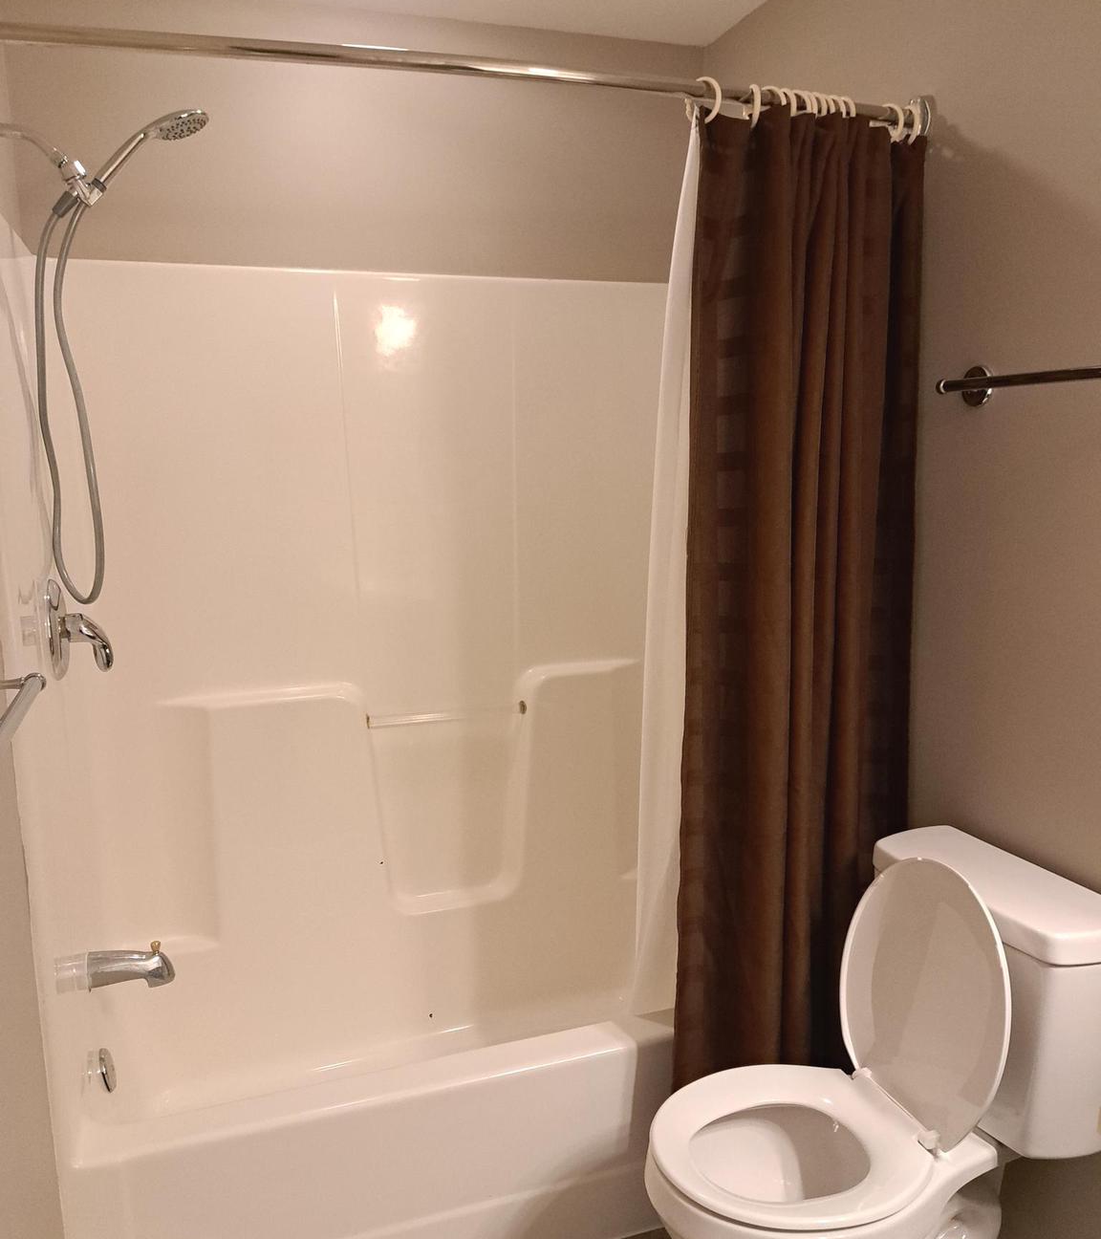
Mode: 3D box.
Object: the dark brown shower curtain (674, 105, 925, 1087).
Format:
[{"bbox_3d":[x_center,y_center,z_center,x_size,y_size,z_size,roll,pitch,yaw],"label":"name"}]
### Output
[{"bbox_3d":[0.452,0.082,1.828,0.460,1.820,0.130,-5,11,-18],"label":"dark brown shower curtain"}]

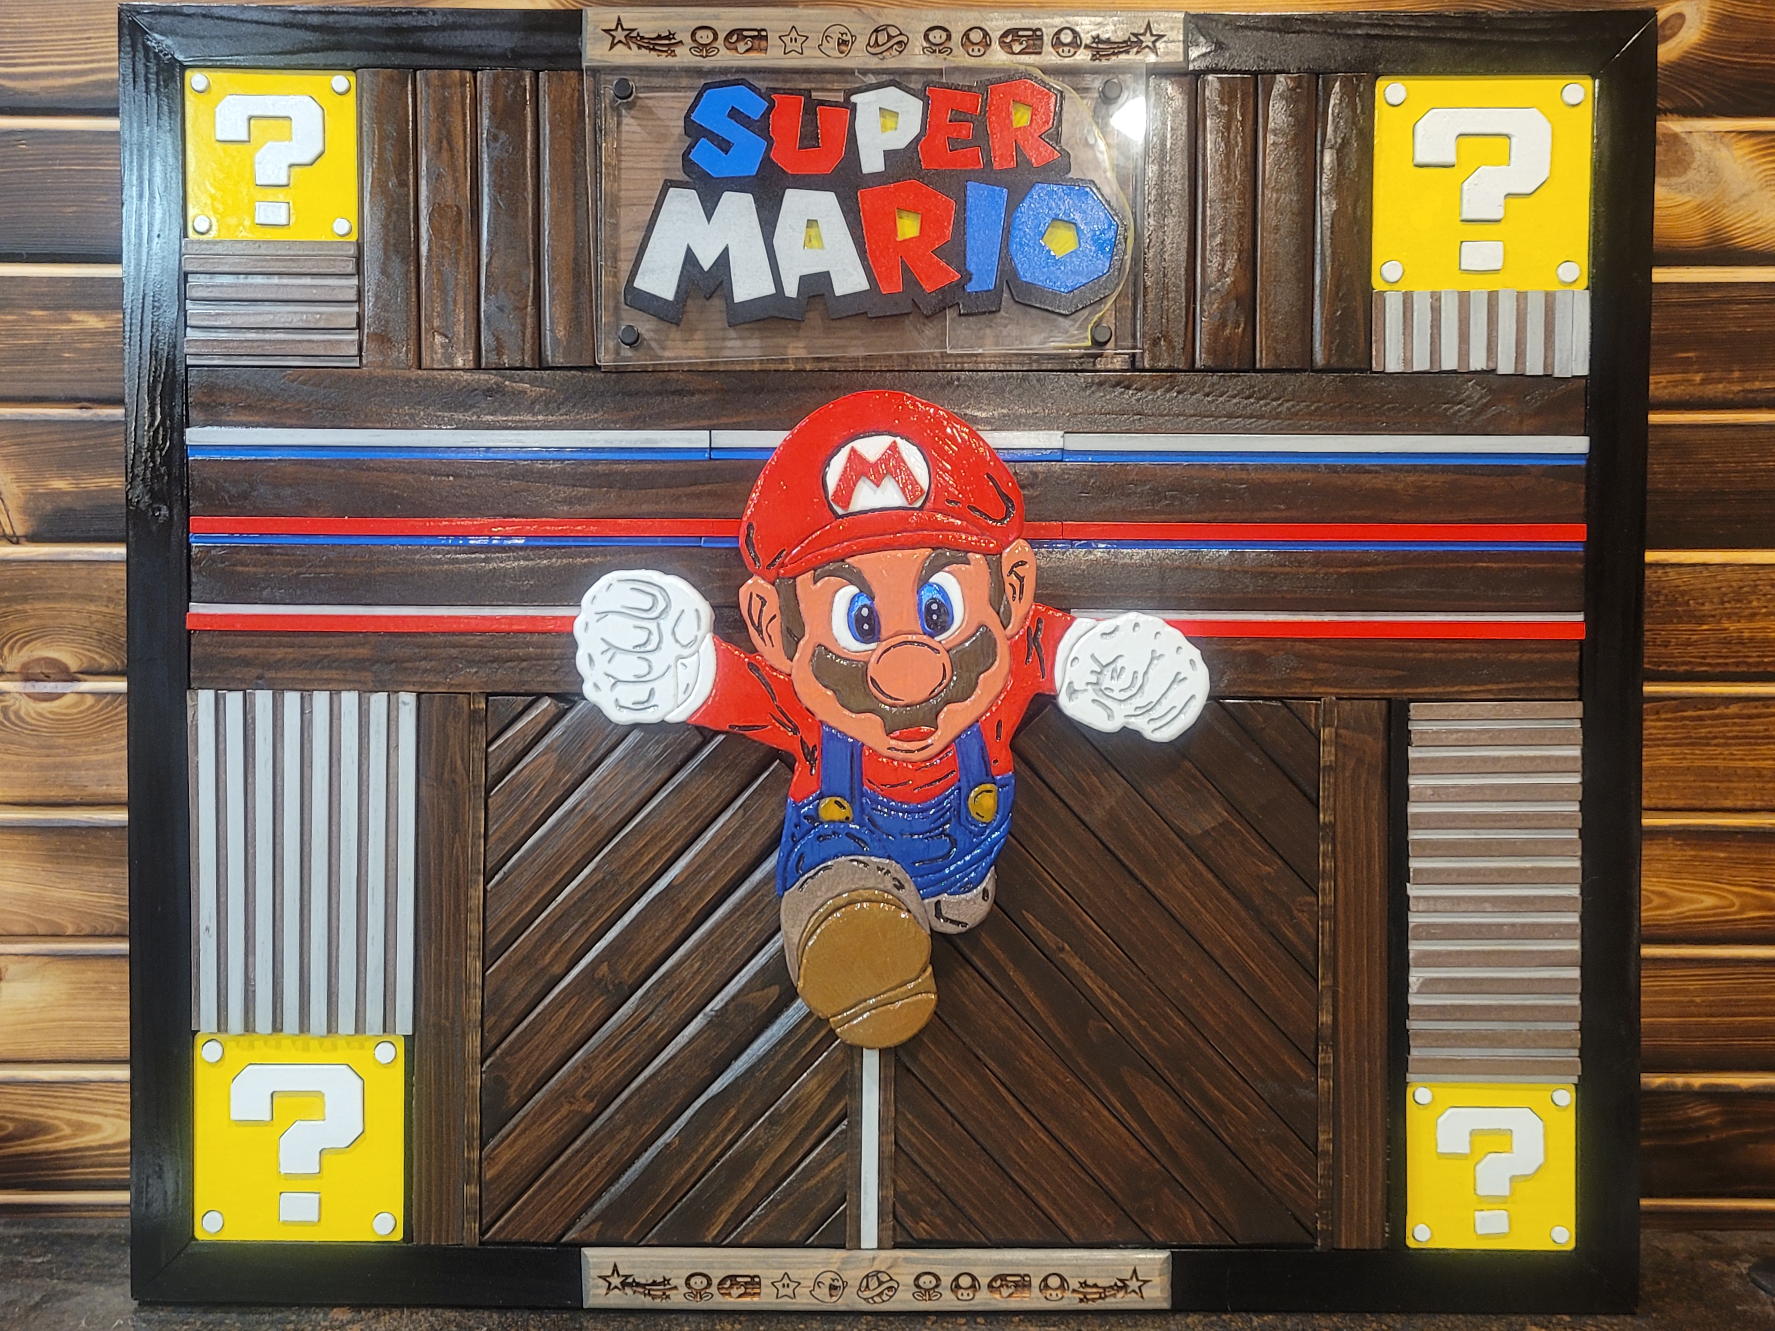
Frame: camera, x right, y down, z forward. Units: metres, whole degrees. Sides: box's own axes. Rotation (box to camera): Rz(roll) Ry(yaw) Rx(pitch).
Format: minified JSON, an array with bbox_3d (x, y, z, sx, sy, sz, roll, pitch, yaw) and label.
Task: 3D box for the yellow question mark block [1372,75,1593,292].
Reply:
[{"bbox_3d":[0.355,-0.287,0.804,0.131,0.128,0.019,0,1,0],"label":"yellow question mark block"}]

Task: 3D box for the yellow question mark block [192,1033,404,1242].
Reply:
[{"bbox_3d":[-0.356,0.286,0.817,0.127,0.126,0.019,0,1,0],"label":"yellow question mark block"}]

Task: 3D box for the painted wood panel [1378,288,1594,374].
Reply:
[{"bbox_3d":[0.355,-0.199,0.805,0.129,0.050,0.015,0,1,0],"label":"painted wood panel"}]

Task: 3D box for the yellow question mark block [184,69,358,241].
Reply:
[{"bbox_3d":[-0.367,-0.304,0.804,0.103,0.101,0.019,0,1,0],"label":"yellow question mark block"}]

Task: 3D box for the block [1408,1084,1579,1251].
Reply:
[{"bbox_3d":[0.366,0.304,0.817,0.102,0.102,0.019,0,1,0],"label":"block"}]

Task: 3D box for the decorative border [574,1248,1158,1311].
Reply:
[{"bbox_3d":[-0.007,0.370,0.815,0.356,0.038,0.020,0,1,0],"label":"decorative border"}]

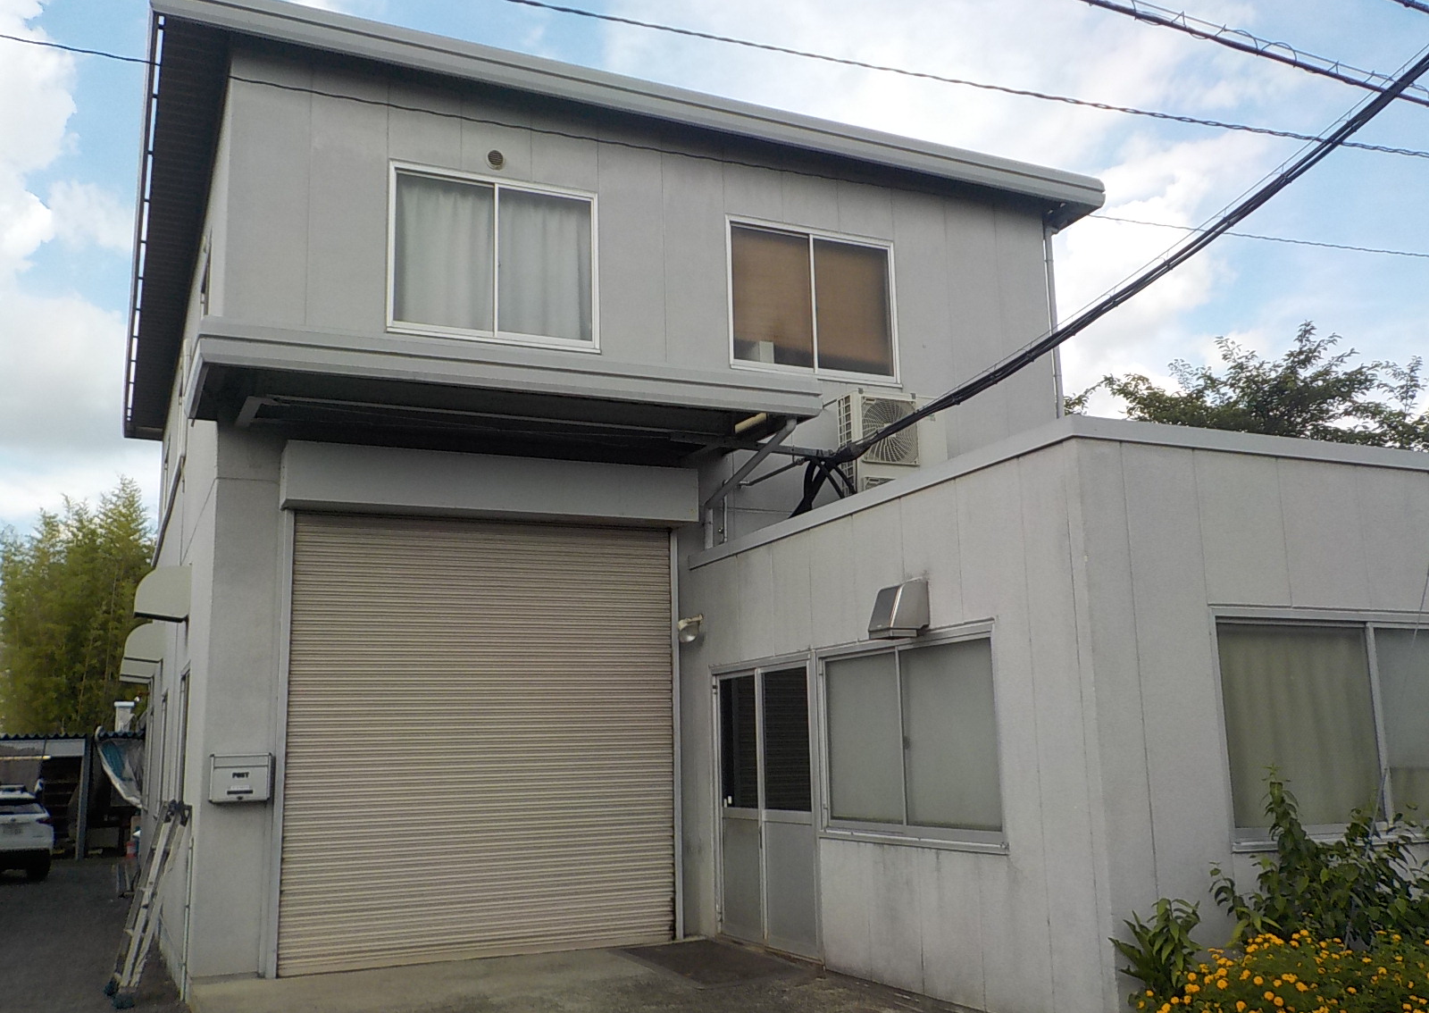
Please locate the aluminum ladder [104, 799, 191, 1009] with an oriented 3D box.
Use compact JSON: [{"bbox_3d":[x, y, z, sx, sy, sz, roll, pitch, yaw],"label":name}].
[{"bbox_3d":[-4.010,2.792,8.816,0.180,1.380,0.520,17,-17,-20],"label":"aluminum ladder"}]

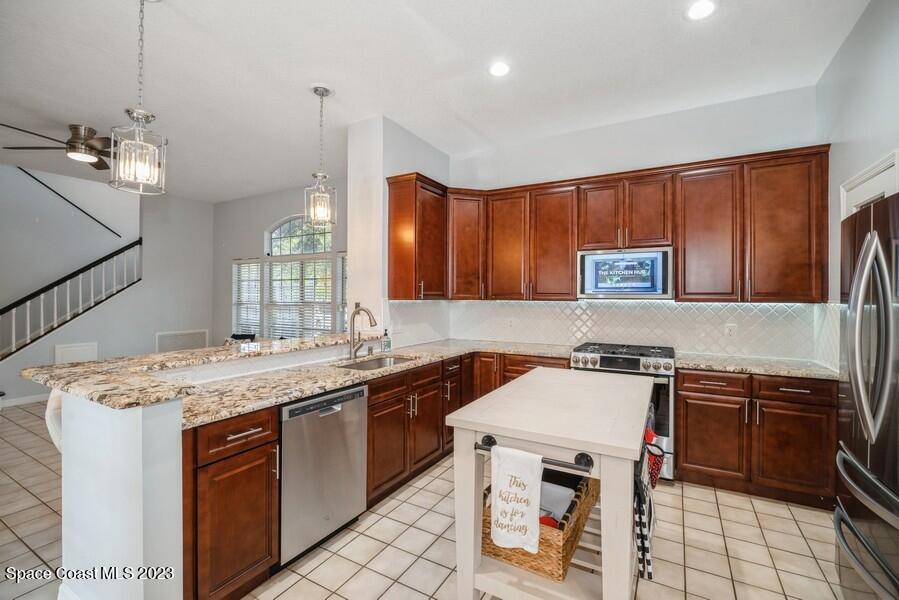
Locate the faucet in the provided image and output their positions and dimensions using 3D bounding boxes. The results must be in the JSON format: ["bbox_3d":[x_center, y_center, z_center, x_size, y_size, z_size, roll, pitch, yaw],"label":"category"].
[{"bbox_3d":[-0.649,0.265,2.936,0.265,0.420,0.140,0,0,30],"label":"faucet"}]

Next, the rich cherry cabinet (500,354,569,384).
[{"bbox_3d":[0.906,0.947,3.637,0.625,0.875,0.620,0,0,30],"label":"rich cherry cabinet"}]

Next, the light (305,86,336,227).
[{"bbox_3d":[-1.024,-1.130,2.991,0.245,1.082,0.245,0,0,30],"label":"light"}]

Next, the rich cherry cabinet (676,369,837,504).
[{"bbox_3d":[2.252,0.950,2.870,0.896,0.875,0.620,0,0,30],"label":"rich cherry cabinet"}]

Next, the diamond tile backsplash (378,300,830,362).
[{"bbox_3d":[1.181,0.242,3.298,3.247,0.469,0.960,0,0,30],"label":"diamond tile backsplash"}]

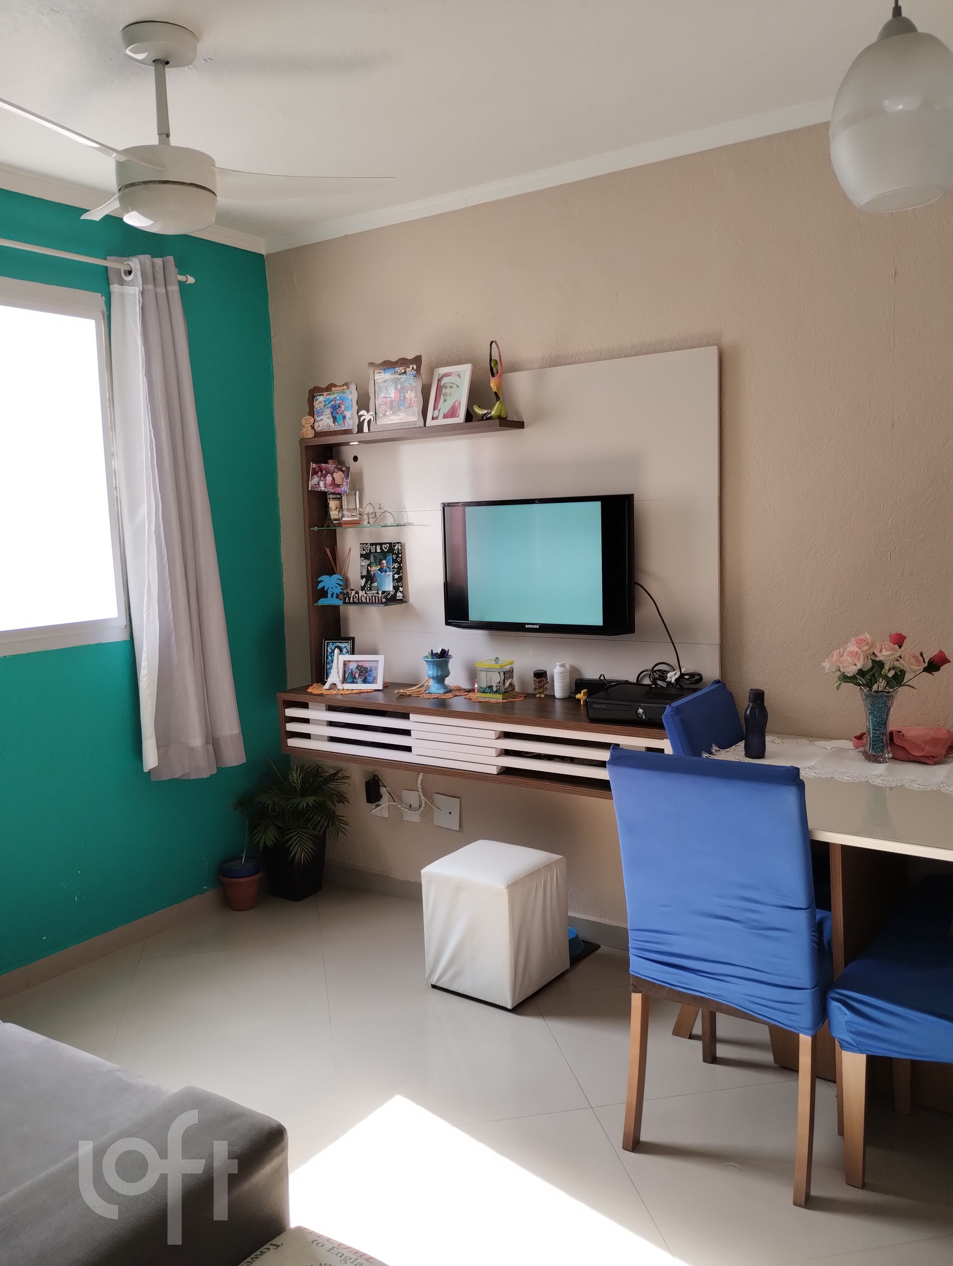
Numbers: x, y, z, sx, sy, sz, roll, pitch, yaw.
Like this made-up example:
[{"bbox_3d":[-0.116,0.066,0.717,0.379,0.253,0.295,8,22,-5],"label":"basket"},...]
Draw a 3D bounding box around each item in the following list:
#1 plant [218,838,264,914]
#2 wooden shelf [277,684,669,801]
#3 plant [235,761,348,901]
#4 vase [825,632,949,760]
[{"bbox_3d":[-0.895,0.903,3.897,0.160,0.282,0.160,-2,6,0],"label":"plant"},{"bbox_3d":[0.029,0.333,3.406,1.530,0.220,0.360,3,8,34],"label":"wooden shelf"},{"bbox_3d":[-0.697,0.777,3.946,0.380,0.505,0.360,3,8,34],"label":"plant"},{"bbox_3d":[1.078,0.169,2.704,0.300,0.337,0.260,2,8,34],"label":"vase"}]

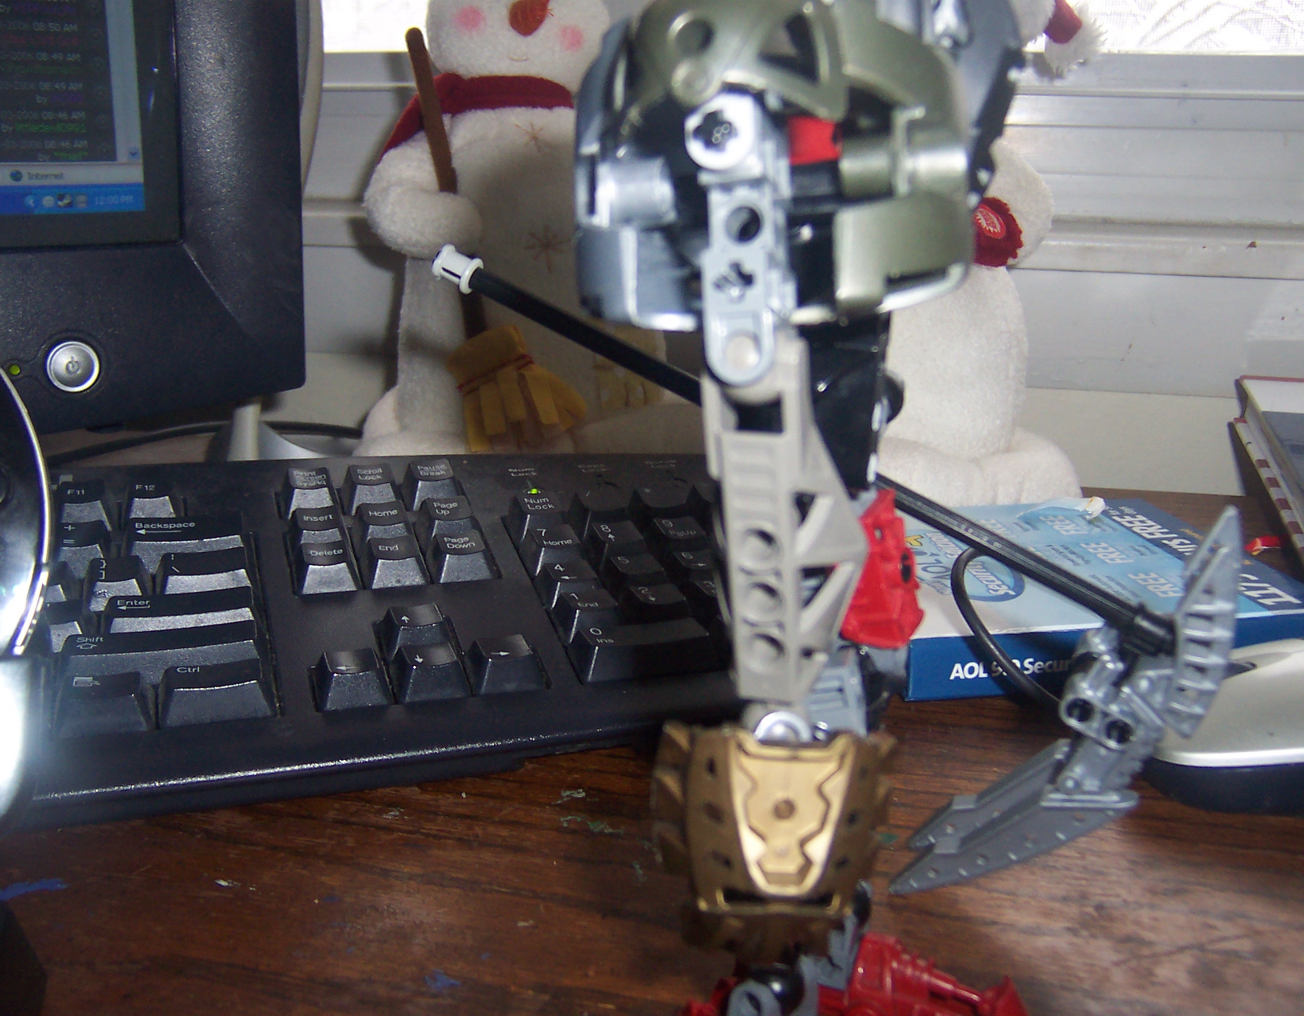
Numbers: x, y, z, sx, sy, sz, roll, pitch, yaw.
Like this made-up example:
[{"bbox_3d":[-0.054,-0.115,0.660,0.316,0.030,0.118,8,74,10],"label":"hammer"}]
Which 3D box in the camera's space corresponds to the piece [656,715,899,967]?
[{"bbox_3d":[0.020,0.054,0.230,0.037,0.038,0.024,1,12,-3],"label":"piece"}]

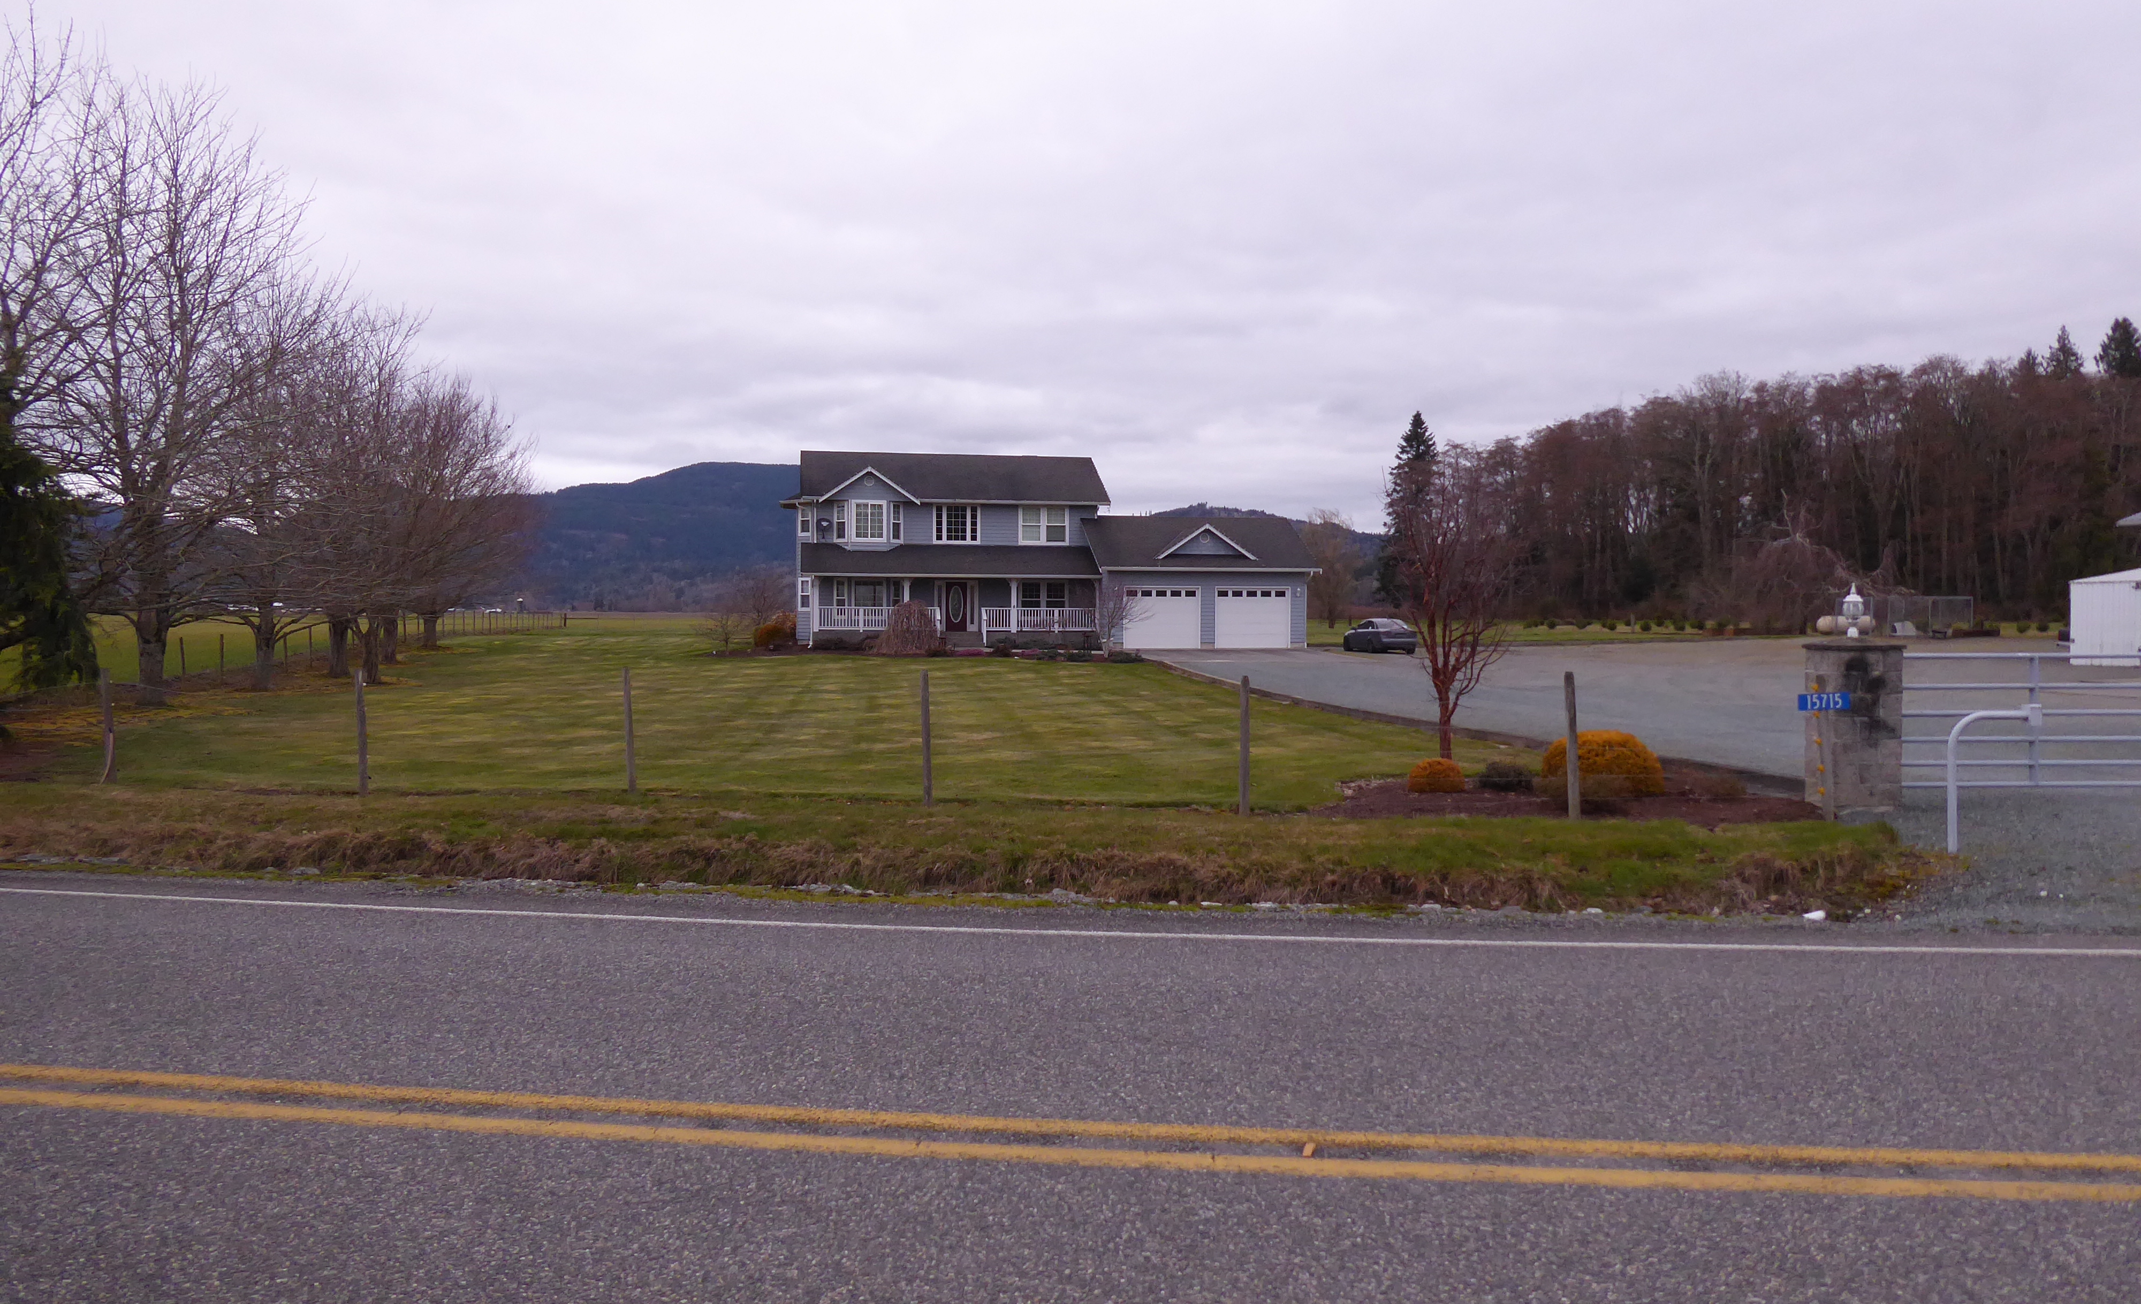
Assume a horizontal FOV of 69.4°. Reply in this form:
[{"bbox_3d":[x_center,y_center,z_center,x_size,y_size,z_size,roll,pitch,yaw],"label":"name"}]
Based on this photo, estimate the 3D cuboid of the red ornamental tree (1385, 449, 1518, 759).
[{"bbox_3d":[4.316,-0.483,17.500,1.414,3.521,1.414,0,2,0],"label":"red ornamental tree"}]

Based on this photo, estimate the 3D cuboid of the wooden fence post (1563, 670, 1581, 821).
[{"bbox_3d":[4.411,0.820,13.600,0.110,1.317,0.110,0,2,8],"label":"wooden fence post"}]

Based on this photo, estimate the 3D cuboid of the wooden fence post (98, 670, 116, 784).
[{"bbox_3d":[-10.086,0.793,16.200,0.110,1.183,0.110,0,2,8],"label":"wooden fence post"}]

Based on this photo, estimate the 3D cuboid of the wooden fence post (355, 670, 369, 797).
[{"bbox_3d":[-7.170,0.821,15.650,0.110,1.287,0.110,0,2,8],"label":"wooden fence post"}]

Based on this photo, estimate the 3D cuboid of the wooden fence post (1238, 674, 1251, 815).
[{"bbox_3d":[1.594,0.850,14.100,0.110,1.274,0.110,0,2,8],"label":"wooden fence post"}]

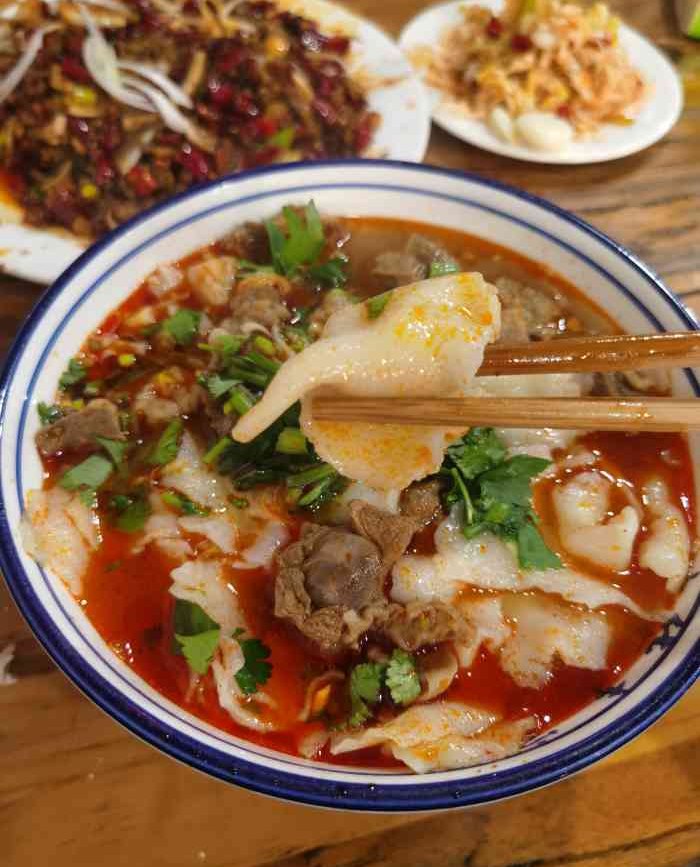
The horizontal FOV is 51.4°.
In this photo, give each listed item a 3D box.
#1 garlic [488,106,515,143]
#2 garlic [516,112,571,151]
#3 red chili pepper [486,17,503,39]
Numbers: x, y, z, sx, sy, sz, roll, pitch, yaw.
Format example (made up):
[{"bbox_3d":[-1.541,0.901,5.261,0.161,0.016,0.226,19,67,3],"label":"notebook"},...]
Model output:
[{"bbox_3d":[0.074,-0.151,0.356,0.011,0.013,0.022,-16,59,-13],"label":"garlic"},{"bbox_3d":[0.095,-0.148,0.356,0.029,0.015,0.018,24,59,12],"label":"garlic"},{"bbox_3d":[0.076,-0.213,0.384,0.008,0.010,0.009,12,57,4],"label":"red chili pepper"}]

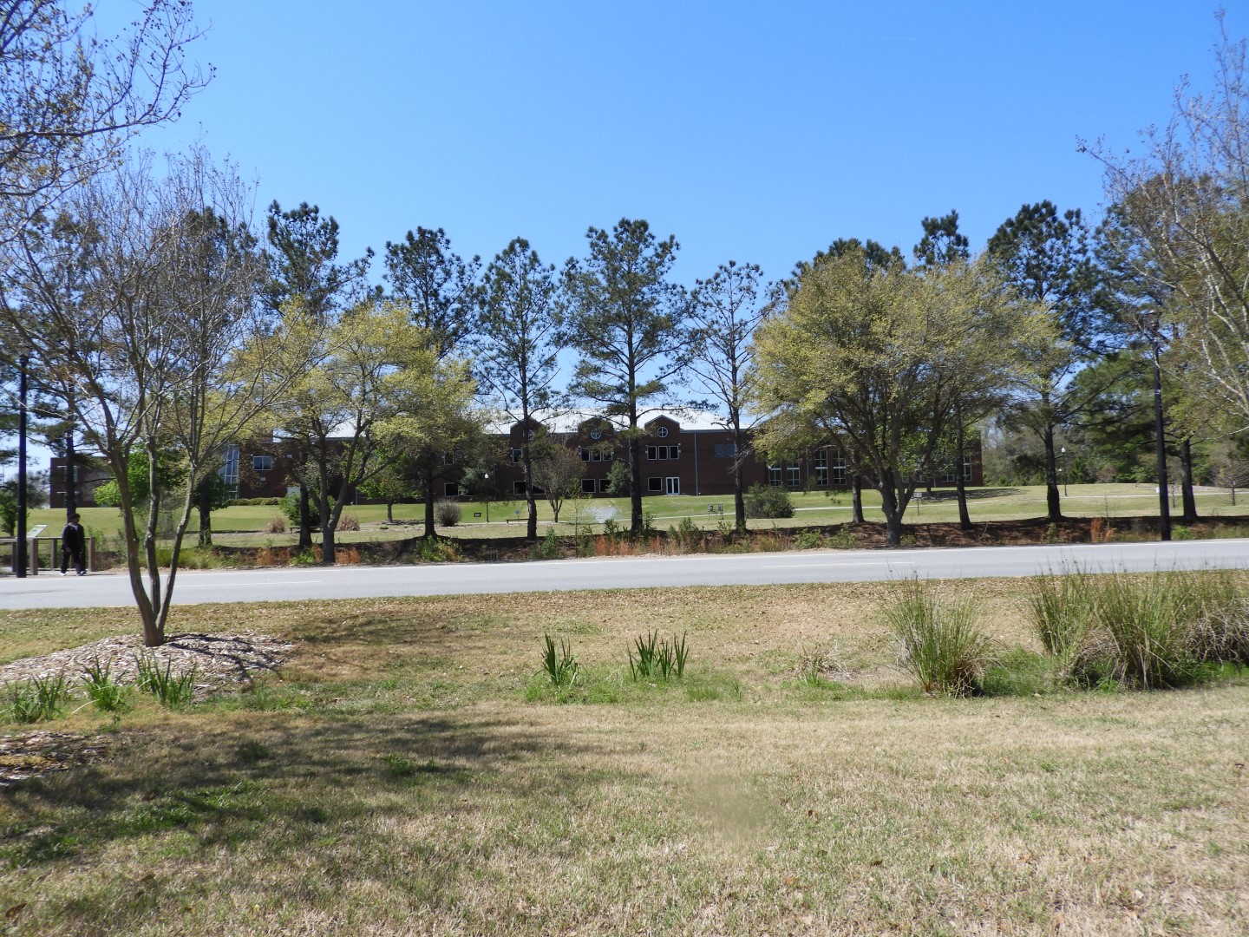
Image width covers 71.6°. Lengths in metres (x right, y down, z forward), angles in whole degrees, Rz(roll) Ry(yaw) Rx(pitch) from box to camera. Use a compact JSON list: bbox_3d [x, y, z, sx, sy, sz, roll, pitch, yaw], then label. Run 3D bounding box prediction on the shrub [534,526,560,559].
[{"bbox_3d":[-2.297,2.195,25.800,0.780,1.000,0.740,-1,-3,0],"label":"shrub"}]

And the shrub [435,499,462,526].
[{"bbox_3d":[-11.796,2.941,58.000,1.720,1.780,1.650,-1,-3,0],"label":"shrub"}]

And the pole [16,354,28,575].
[{"bbox_3d":[-16.672,-0.122,24.000,0.300,6.350,0.300,-1,-3,0],"label":"pole"}]

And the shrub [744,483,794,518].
[{"bbox_3d":[9.672,2.157,58.000,3.400,2.350,2.900,-1,-3,0],"label":"shrub"}]

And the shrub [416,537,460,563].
[{"bbox_3d":[-5.545,2.403,25.700,1.270,0.800,1.000,-1,-3,0],"label":"shrub"}]

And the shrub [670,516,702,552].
[{"bbox_3d":[1.918,2.023,26.800,0.970,1.120,0.880,-1,-3,0],"label":"shrub"}]

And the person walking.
[{"bbox_3d":[-15.393,2.127,24.200,0.580,1.750,0.520,-2,-3,17],"label":"person walking"}]

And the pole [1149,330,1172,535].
[{"bbox_3d":[15.059,-1.027,24.300,0.300,6.250,0.300,-1,-3,0],"label":"pole"}]

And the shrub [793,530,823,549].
[{"bbox_3d":[5.577,2.171,26.400,0.900,0.580,0.800,-1,-3,0],"label":"shrub"}]

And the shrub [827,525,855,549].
[{"bbox_3d":[6.604,2.082,26.400,0.870,0.740,0.780,-1,-3,0],"label":"shrub"}]

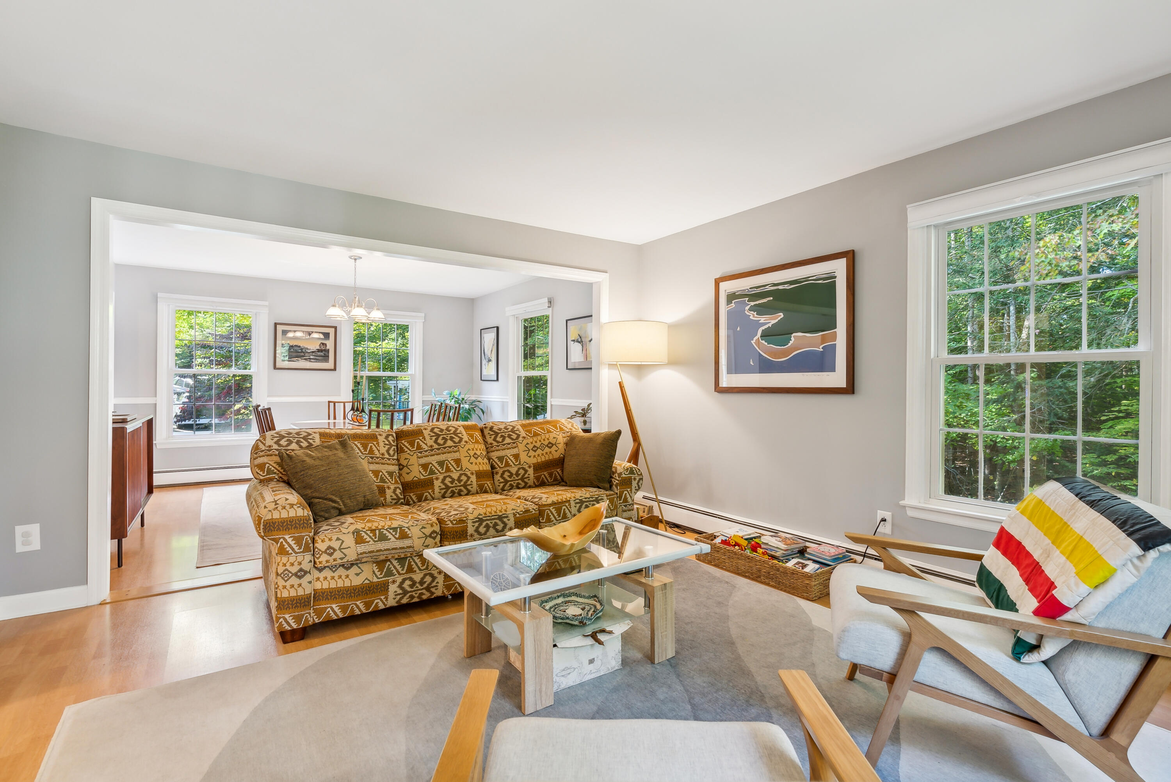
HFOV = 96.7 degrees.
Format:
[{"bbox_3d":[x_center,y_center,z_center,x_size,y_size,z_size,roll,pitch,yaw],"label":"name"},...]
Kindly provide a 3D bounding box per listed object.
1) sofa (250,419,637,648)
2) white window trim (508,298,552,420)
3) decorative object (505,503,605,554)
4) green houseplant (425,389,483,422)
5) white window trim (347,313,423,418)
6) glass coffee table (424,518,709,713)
[{"bbox_3d":[-0.743,0.651,3.147,2.184,0.890,0.877,0,0,-35],"label":"sofa"},{"bbox_3d":[-0.715,-0.218,6.310,0.090,1.670,1.090,-1,1,-35],"label":"white window trim"},{"bbox_3d":[-0.122,0.560,2.130,0.410,0.180,0.240,0,1,-12],"label":"decorative object"},{"bbox_3d":[-1.692,0.360,6.752,0.740,0.800,0.740,0,0,-35],"label":"green houseplant"},{"bbox_3d":[-2.580,-0.227,6.741,1.006,1.597,0.100,0,0,-35],"label":"white window trim"},{"bbox_3d":[-0.064,0.885,2.178,1.004,0.443,0.619,0,0,-35],"label":"glass coffee table"}]

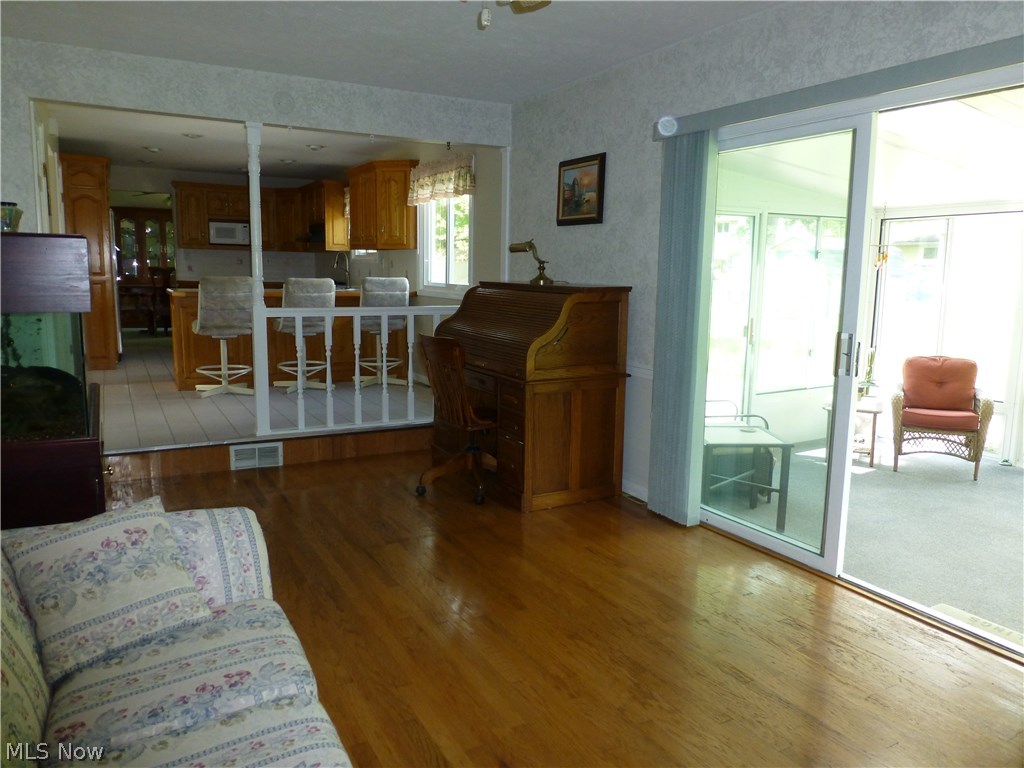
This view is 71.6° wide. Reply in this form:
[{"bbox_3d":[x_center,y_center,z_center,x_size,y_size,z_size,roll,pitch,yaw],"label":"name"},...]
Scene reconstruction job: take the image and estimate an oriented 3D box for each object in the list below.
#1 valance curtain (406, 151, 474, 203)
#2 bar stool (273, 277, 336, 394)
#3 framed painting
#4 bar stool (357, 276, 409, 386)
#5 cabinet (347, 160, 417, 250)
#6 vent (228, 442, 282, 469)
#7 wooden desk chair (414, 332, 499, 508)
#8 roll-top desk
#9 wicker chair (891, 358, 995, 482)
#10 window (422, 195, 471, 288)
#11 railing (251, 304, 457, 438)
[{"bbox_3d":[-0.616,-1.795,6.263,0.110,0.317,1.307,-4,11,-30],"label":"valance curtain"},{"bbox_3d":[-2.013,-0.491,6.880,0.500,1.060,0.500,-4,10,-26],"label":"bar stool"},{"bbox_3d":[0.446,-1.223,4.522,0.030,0.413,0.499,-5,10,-30],"label":"framed painting"},{"bbox_3d":[-1.319,-0.540,7.210,0.500,1.060,0.500,-4,10,-24],"label":"bar stool"},{"bbox_3d":[-1.359,-1.802,7.326,0.340,0.828,1.192,-5,10,-30],"label":"cabinet"},{"bbox_3d":[-1.744,0.493,4.865,0.334,0.167,0.025,-4,10,-26],"label":"vent"},{"bbox_3d":[-0.281,0.193,4.426,0.580,0.959,0.540,-6,12,-37],"label":"wooden desk chair"},{"bbox_3d":[0.070,-0.015,4.562,0.702,1.239,1.325,-5,10,-28],"label":"roll-top desk"},{"bbox_3d":[3.297,0.219,5.508,0.650,0.850,0.670,5,10,26],"label":"wicker chair"},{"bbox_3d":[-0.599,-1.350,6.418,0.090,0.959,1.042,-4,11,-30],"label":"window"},{"bbox_3d":[-0.935,-0.127,5.194,1.800,0.870,0.090,-4,10,-26],"label":"railing"}]

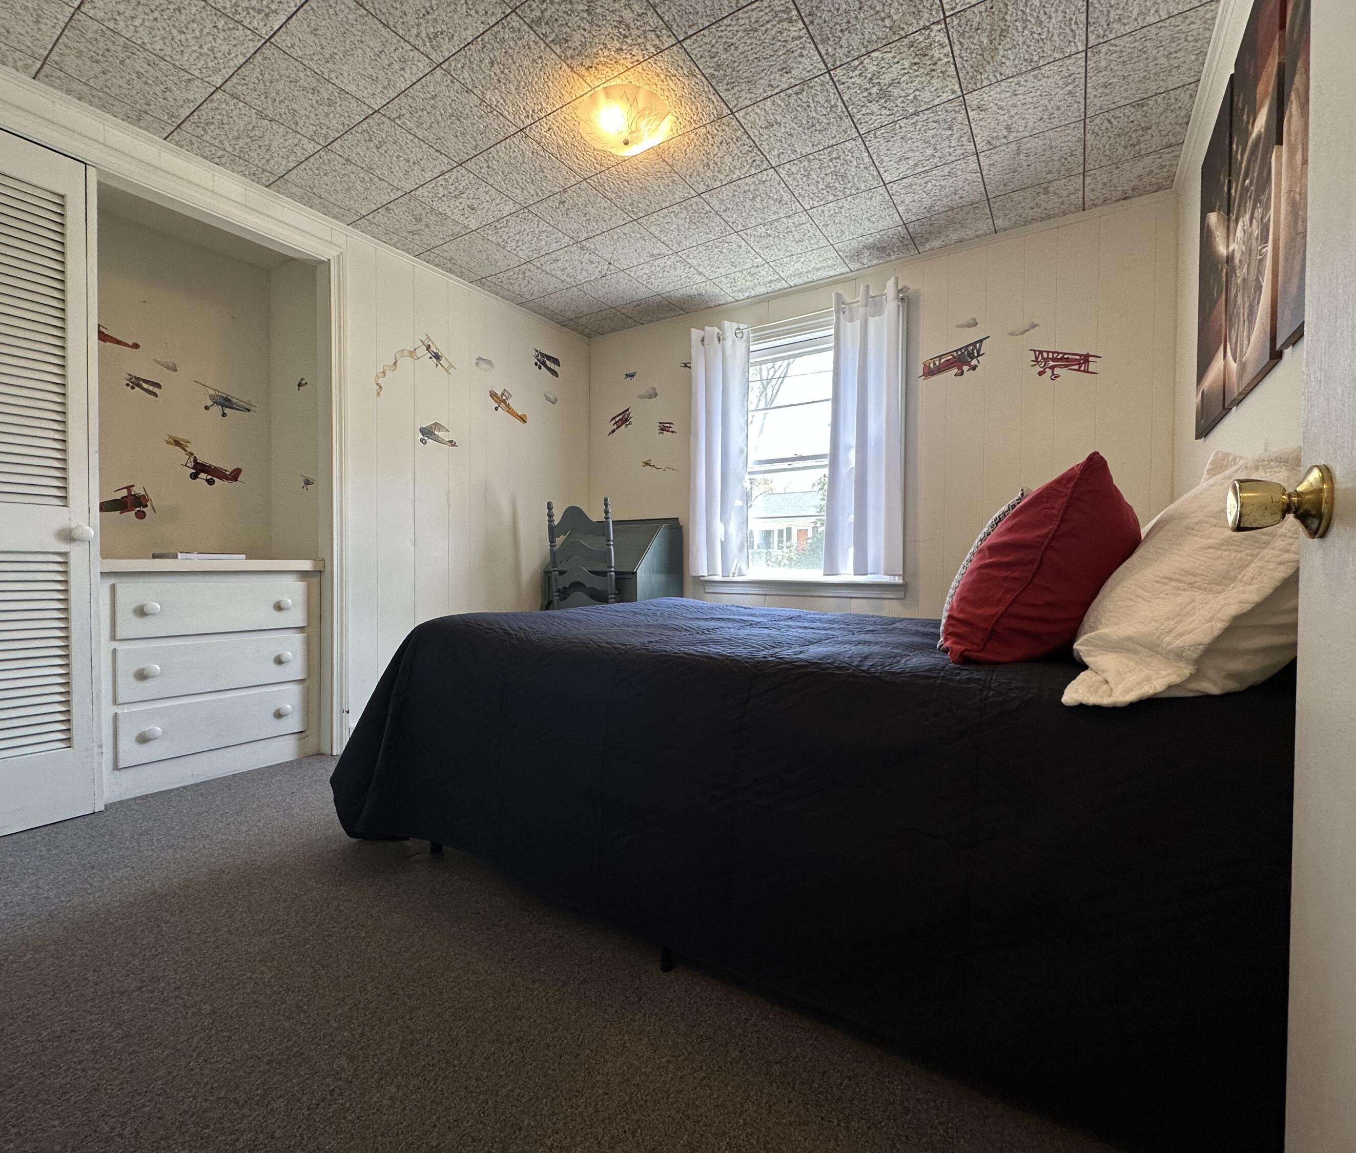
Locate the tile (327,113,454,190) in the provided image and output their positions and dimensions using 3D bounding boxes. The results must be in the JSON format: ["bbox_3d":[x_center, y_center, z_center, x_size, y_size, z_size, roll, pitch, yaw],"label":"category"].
[{"bbox_3d":[-0.971,-1.451,2.130,0.305,0.020,0.305,0,0,33],"label":"tile"}]

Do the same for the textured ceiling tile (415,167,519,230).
[{"bbox_3d":[-0.804,-1.444,2.385,0.305,0.016,0.305,0,0,33],"label":"textured ceiling tile"}]

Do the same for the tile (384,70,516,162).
[{"bbox_3d":[-0.716,-1.449,1.963,0.305,0.020,0.305,0,0,33],"label":"tile"}]

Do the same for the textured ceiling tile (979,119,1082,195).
[{"bbox_3d":[1.227,-1.441,2.150,0.305,0.020,0.305,0,0,33],"label":"textured ceiling tile"}]

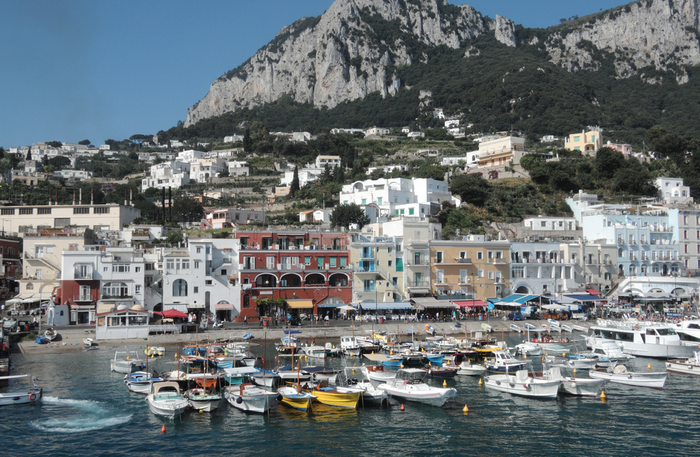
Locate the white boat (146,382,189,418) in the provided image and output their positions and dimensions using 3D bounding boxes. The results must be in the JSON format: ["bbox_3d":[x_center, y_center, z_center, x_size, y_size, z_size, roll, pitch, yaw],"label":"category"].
[{"bbox_3d":[-15.130,14.048,59.568,2.500,2.150,6.100,1,-4,-21],"label":"white boat"}]

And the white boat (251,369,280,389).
[{"bbox_3d":[-8.729,15.162,73.052,2.300,1.650,6.000,1,-4,-20],"label":"white boat"}]

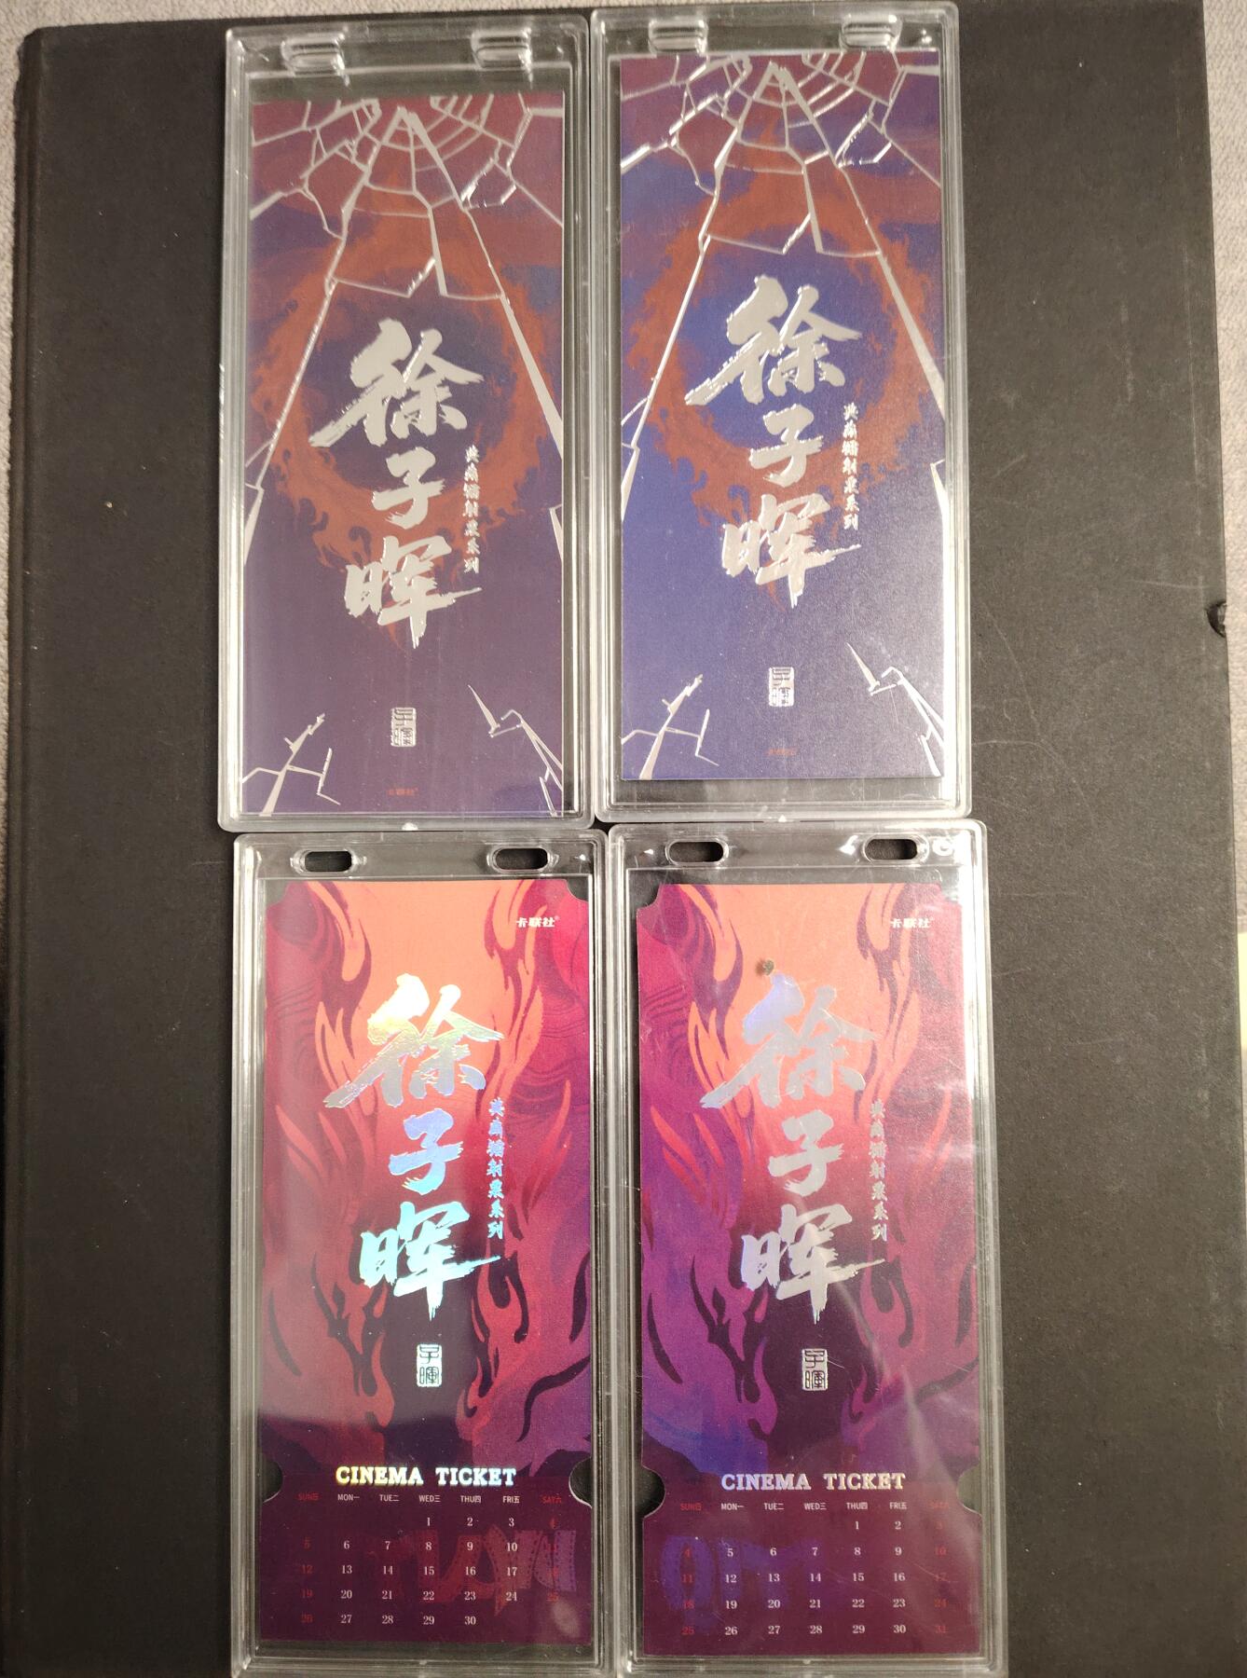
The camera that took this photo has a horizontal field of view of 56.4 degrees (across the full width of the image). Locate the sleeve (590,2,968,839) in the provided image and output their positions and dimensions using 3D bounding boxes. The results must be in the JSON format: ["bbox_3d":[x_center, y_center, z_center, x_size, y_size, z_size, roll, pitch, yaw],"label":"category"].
[{"bbox_3d":[0.029,-0.081,0.222,0.070,0.006,0.155,0,88,2],"label":"sleeve"}]

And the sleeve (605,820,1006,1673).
[{"bbox_3d":[0.033,0.074,0.215,0.070,0.006,0.155,-1,88,2],"label":"sleeve"}]

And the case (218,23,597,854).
[{"bbox_3d":[-0.041,-0.079,0.223,0.070,0.006,0.155,0,88,2],"label":"case"}]

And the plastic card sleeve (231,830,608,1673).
[{"bbox_3d":[-0.037,0.076,0.217,0.070,0.006,0.155,-1,88,2],"label":"plastic card sleeve"}]

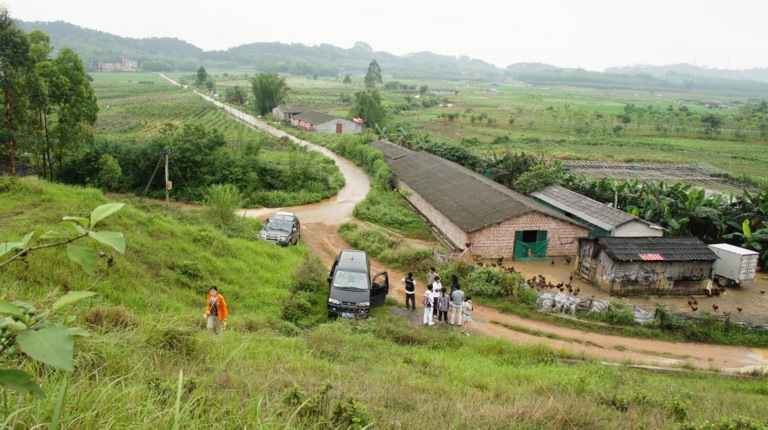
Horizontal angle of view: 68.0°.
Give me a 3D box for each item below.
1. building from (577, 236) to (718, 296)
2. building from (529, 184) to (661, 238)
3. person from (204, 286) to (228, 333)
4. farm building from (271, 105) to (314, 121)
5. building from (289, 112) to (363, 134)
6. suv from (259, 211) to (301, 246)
[{"bbox_3d":[14.141,2.447,30.820,5.700,2.600,3.300,-1,15,-9],"label":"building"},{"bbox_3d":[14.150,0.461,39.062,3.500,2.700,10.000,-2,15,-10],"label":"building"},{"bbox_3d":[-4.823,2.793,16.400,0.620,1.600,0.420,2,15,3],"label":"person"},{"bbox_3d":[-20.020,-23.009,127.598,7.800,3.200,6.300,-7,16,-27],"label":"farm building"},{"bbox_3d":[-11.337,-17.971,109.030,9.000,2.900,16.600,-5,16,-22],"label":"building"},{"bbox_3d":[-6.318,0.974,34.503,1.800,1.800,4.600,5,5,-2],"label":"suv"}]

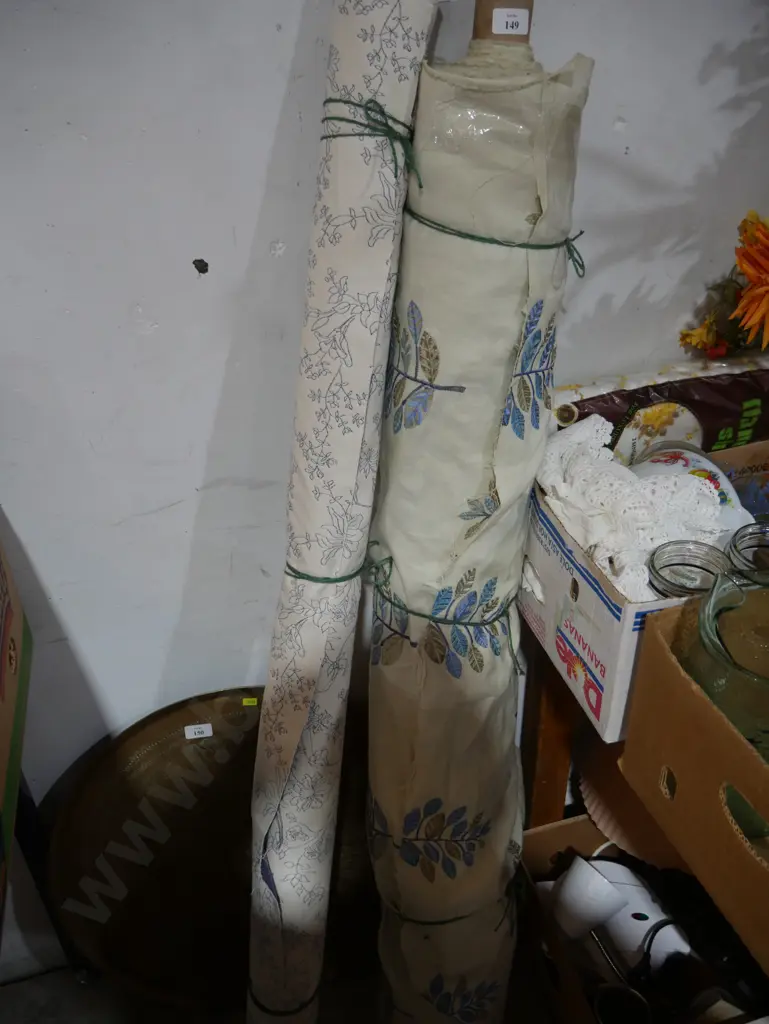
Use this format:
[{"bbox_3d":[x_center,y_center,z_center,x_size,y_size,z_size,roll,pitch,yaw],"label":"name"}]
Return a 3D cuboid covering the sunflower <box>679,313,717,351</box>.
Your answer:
[{"bbox_3d":[0.408,-0.235,1.080,0.040,0.049,0.049,-23,36,-30],"label":"sunflower"}]

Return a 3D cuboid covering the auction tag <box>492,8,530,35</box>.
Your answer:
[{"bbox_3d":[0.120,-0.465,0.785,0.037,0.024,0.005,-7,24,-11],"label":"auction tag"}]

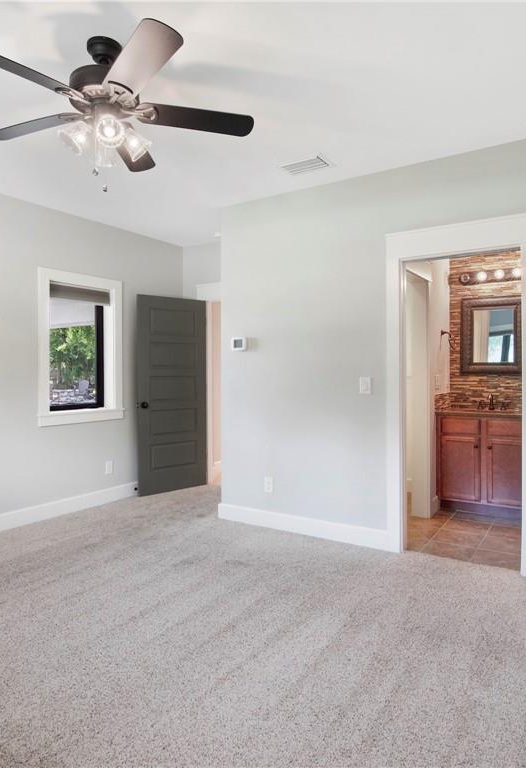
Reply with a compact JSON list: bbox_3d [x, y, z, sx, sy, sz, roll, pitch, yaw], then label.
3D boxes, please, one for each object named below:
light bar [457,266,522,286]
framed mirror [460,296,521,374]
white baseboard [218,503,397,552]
[{"bbox_3d":[2.211,-1.049,4.585,0.599,0.132,0.120,0,1,31],"label":"light bar"},{"bbox_3d":[2.244,-0.467,4.622,0.584,0.761,0.040,0,1,31],"label":"framed mirror"},{"bbox_3d":[0.290,1.144,3.832,1.598,0.142,0.022,0,1,31],"label":"white baseboard"}]

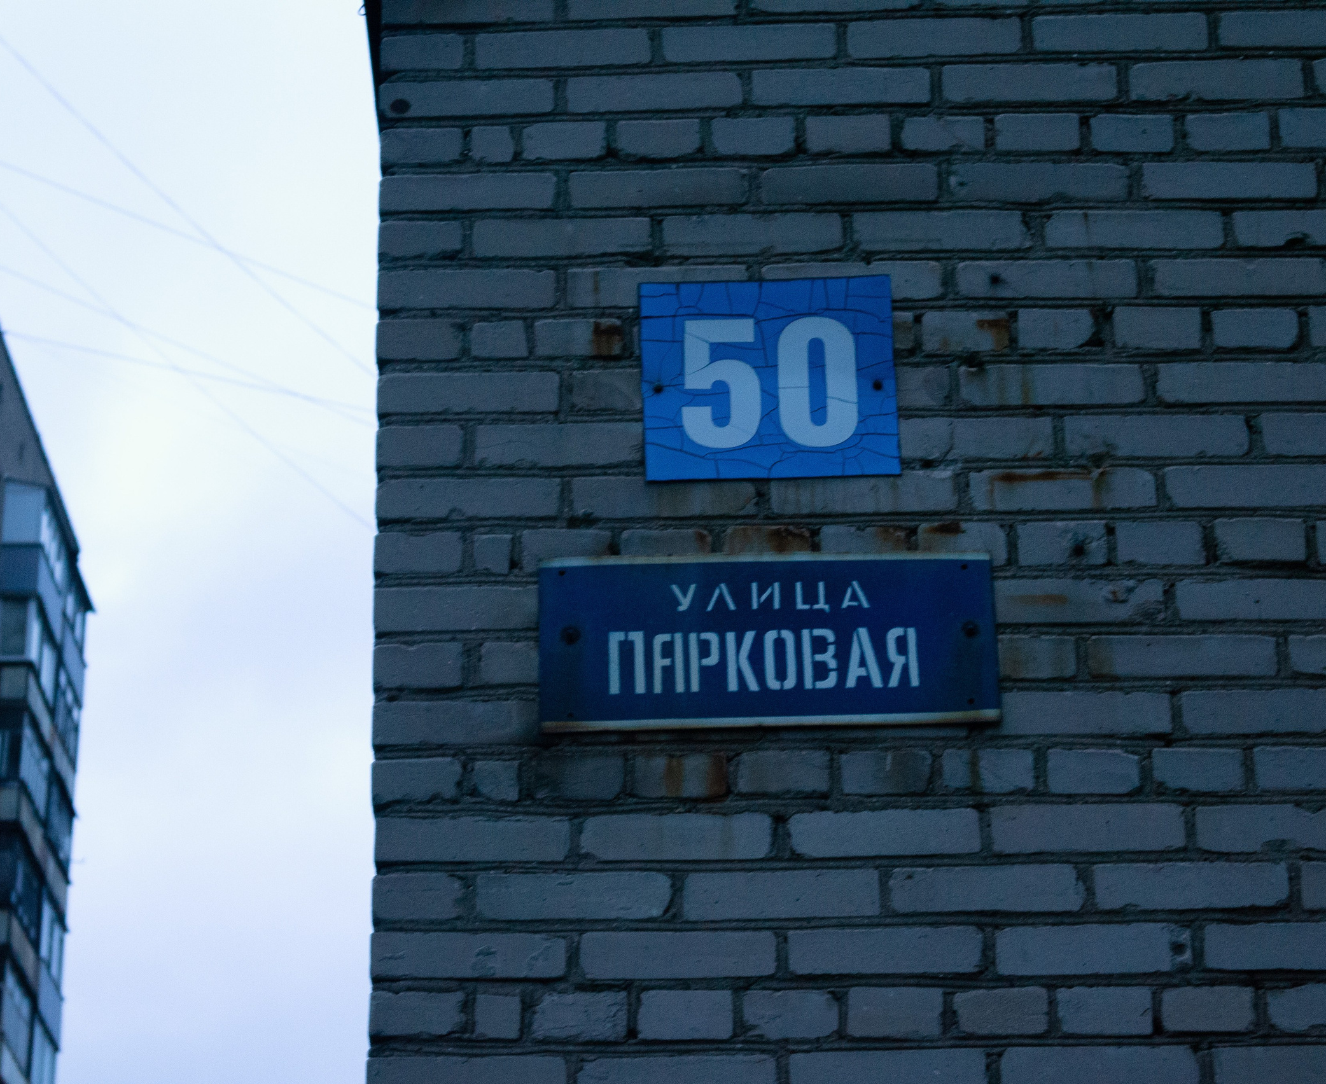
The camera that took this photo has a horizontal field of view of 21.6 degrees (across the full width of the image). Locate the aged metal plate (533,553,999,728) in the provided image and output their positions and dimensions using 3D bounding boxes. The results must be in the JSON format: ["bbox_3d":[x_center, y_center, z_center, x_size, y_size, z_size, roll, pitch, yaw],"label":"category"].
[{"bbox_3d":[0.138,0.135,4.558,0.595,0.237,0.028,-1,-24,1],"label":"aged metal plate"}]

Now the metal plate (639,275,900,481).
[{"bbox_3d":[0.145,-0.220,4.721,0.343,0.301,0.014,-1,-24,1],"label":"metal plate"}]

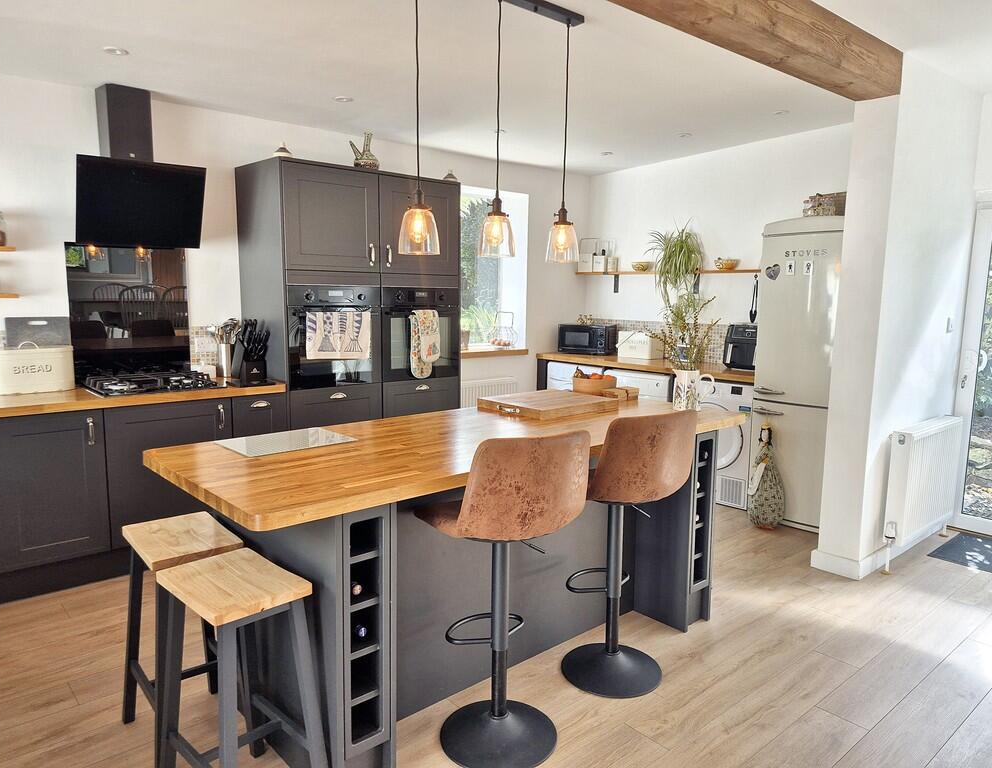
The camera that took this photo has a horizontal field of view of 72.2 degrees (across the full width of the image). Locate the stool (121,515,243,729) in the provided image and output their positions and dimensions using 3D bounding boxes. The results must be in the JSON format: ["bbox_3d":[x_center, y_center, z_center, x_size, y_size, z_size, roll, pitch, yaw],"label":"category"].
[{"bbox_3d":[-0.984,0.791,2.165,0.322,0.650,0.395,-6,10,-42],"label":"stool"}]

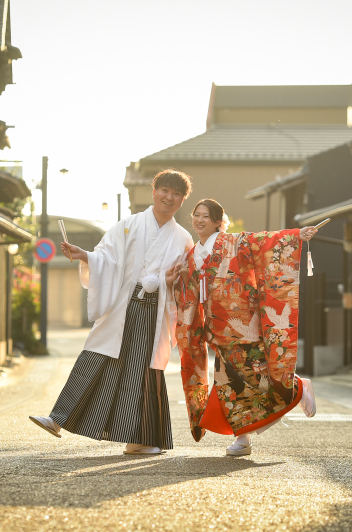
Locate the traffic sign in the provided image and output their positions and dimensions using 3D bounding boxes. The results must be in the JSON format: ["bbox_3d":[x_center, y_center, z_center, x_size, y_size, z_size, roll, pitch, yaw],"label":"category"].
[{"bbox_3d":[-3.255,-0.387,72.000,0.600,0.600,0.060,0,-1,-10],"label":"traffic sign"}]

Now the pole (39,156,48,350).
[{"bbox_3d":[-3.314,-0.313,72.200,0.160,4.850,0.160,0,-1,0],"label":"pole"}]

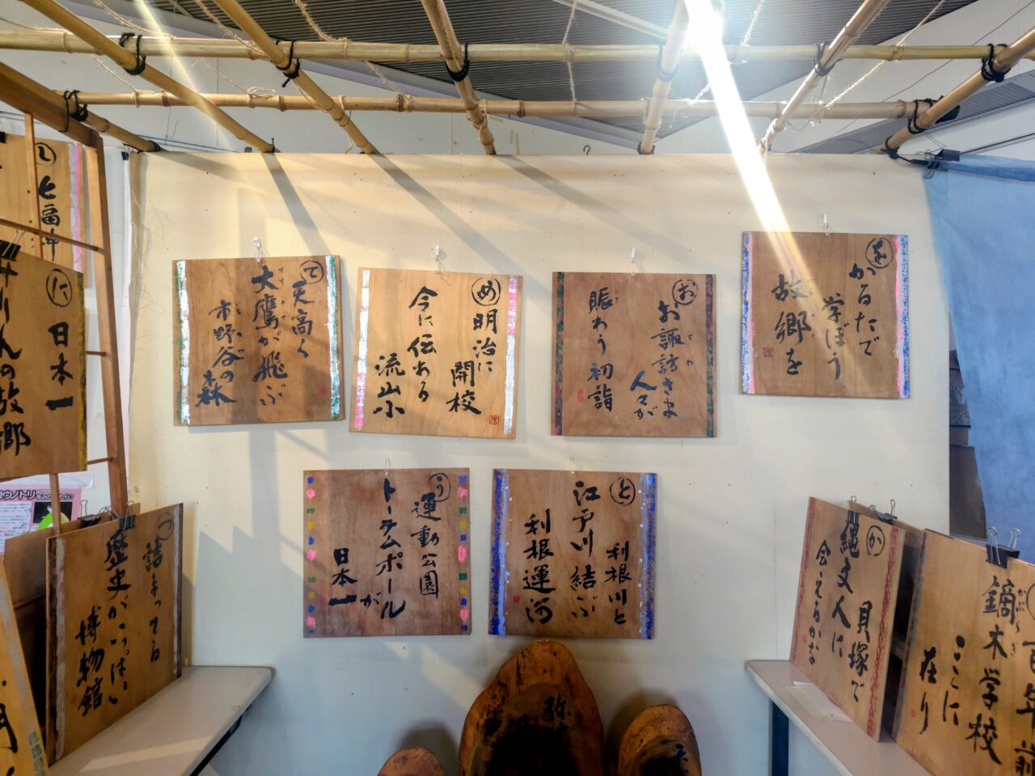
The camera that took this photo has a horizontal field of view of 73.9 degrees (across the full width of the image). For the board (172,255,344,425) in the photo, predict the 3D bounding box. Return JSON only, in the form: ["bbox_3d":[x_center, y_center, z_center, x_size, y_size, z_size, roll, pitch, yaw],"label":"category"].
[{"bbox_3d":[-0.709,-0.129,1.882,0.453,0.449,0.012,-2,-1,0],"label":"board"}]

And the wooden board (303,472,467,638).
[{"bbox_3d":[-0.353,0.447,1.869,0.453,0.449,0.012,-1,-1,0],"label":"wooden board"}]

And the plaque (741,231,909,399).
[{"bbox_3d":[0.842,-0.200,1.888,0.453,0.449,0.012,1,-1,0],"label":"plaque"}]

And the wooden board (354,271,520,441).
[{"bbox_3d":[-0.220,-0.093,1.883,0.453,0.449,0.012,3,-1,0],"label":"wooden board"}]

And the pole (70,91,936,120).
[{"bbox_3d":[-0.013,-0.680,1.655,2.115,0.040,0.040,0,-1,-2],"label":"pole"}]

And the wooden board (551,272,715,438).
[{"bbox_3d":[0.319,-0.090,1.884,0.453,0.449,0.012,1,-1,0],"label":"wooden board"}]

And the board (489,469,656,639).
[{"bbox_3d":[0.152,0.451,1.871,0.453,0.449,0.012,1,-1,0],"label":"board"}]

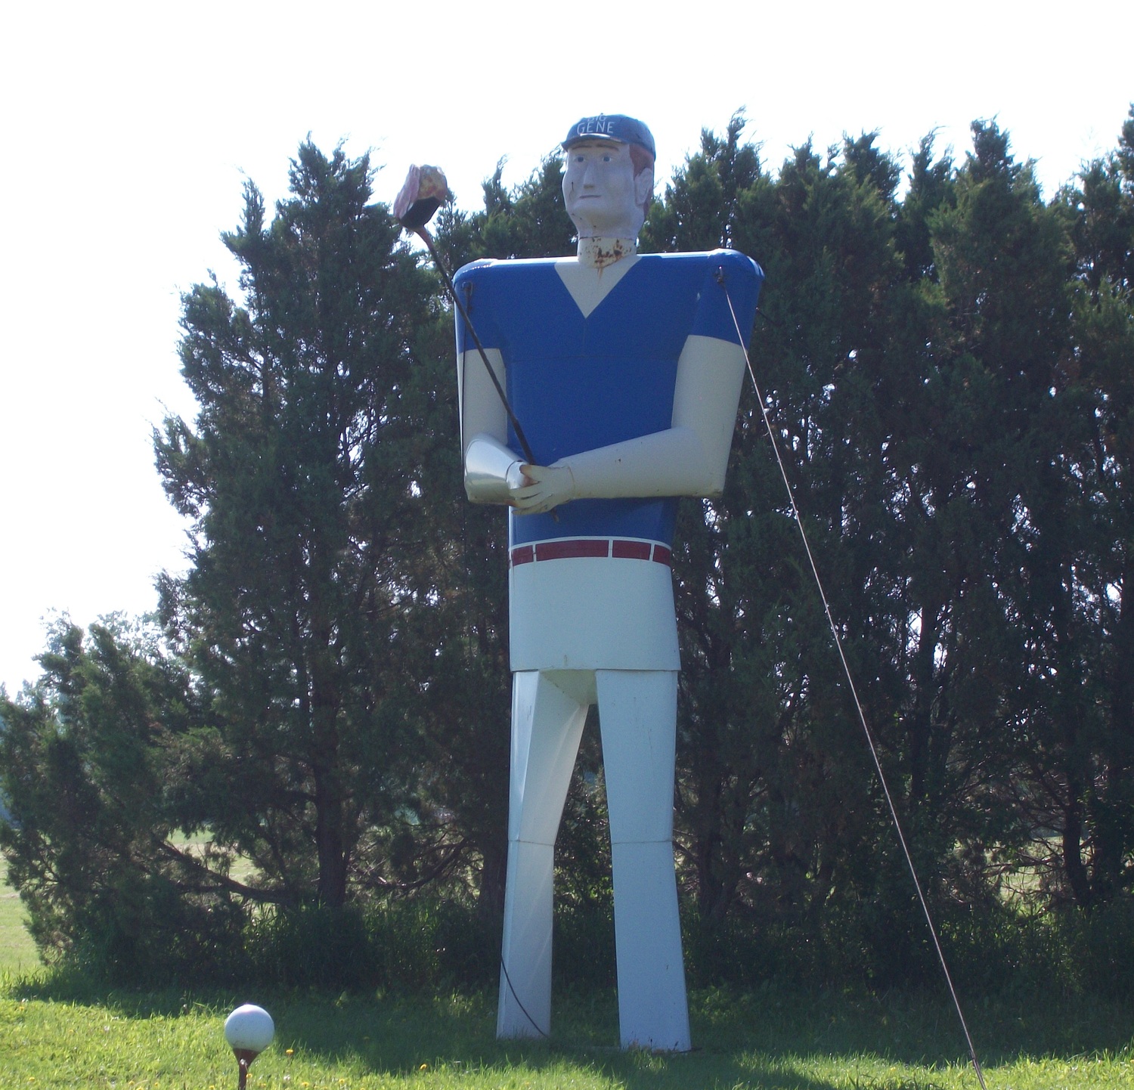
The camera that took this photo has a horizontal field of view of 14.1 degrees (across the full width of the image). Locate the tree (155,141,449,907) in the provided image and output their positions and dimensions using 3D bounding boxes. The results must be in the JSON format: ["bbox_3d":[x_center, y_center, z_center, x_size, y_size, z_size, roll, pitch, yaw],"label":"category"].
[{"bbox_3d":[-2.292,0.026,40.000,2.700,7.100,2.700,0,-3,0],"label":"tree"}]

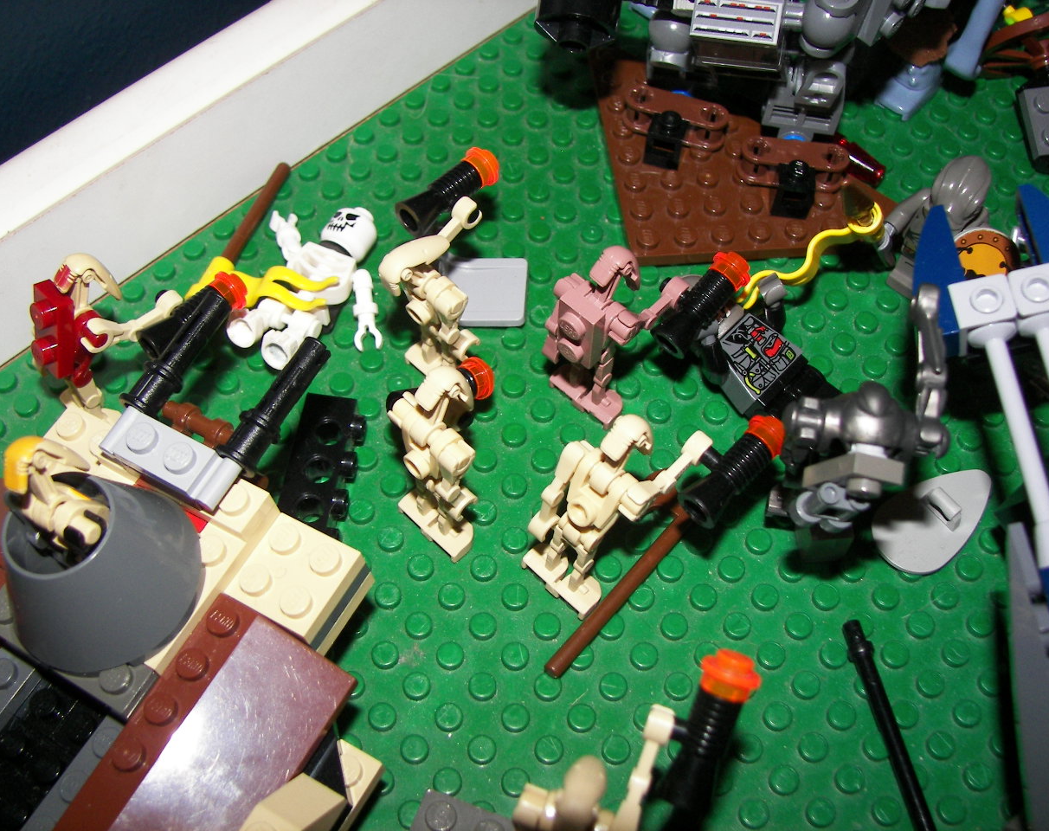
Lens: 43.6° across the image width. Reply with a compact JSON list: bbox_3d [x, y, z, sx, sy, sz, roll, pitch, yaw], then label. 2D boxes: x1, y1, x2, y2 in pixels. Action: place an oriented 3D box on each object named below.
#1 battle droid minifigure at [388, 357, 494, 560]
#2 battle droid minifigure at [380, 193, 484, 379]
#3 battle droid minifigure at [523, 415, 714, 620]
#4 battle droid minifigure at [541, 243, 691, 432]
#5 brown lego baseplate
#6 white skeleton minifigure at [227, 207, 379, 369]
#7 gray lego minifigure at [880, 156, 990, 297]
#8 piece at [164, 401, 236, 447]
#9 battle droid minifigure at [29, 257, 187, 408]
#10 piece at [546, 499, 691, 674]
[{"bbox_3d":[-0.011,0.004,0.229,0.021,0.048,0.024,40,65,21],"label":"battle droid minifigure"},{"bbox_3d":[-0.014,-0.021,0.246,0.020,0.047,0.029,40,65,21],"label":"battle droid minifigure"},{"bbox_3d":[0.015,0.012,0.226,0.020,0.046,0.031,40,65,21],"label":"battle droid minifigure"},{"bbox_3d":[0.015,-0.017,0.244,0.021,0.046,0.022,40,65,21],"label":"battle droid minifigure"},{"bbox_3d":[0.050,-0.062,0.296,0.064,0.005,0.064,-5,58,-5],"label":"brown lego baseplate"},{"bbox_3d":[-0.042,-0.026,0.266,0.032,0.014,0.041,21,60,11],"label":"white skeleton minifigure"},{"bbox_3d":[0.083,-0.034,0.260,0.022,0.041,0.021,40,65,21],"label":"gray lego minifigure"},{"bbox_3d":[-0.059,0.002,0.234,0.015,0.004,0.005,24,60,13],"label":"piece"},{"bbox_3d":[-0.078,-0.015,0.242,0.021,0.044,0.026,40,65,21],"label":"battle droid minifigure"},{"bbox_3d":[0.018,0.030,0.238,0.004,0.004,0.043,34,63,18],"label":"piece"}]

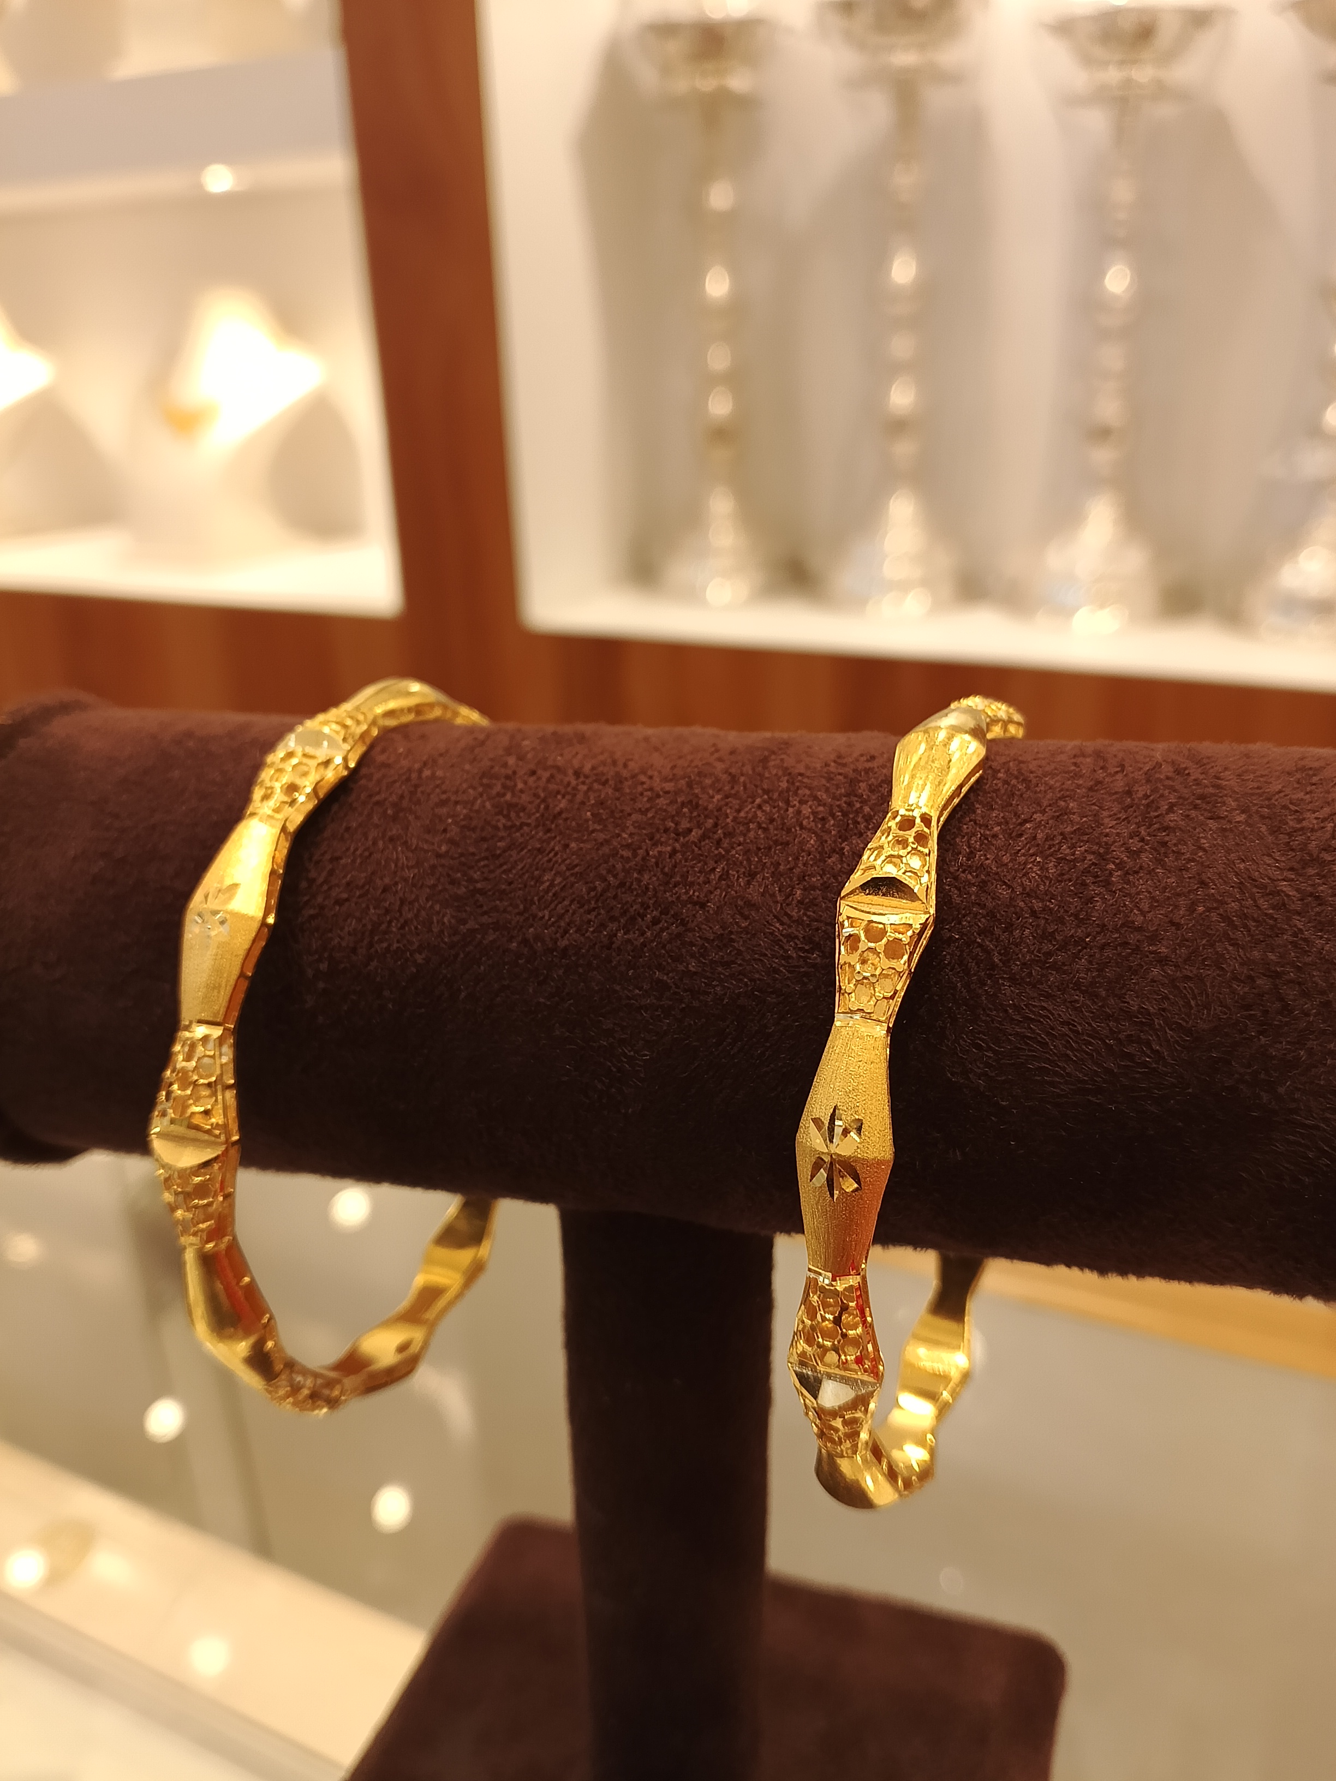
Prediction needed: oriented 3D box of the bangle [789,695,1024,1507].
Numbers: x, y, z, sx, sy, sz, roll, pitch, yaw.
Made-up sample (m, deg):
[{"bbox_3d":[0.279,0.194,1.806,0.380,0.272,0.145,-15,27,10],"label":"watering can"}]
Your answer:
[{"bbox_3d":[0.024,0.018,0.122,0.007,0.067,0.067,7,21,22],"label":"bangle"}]

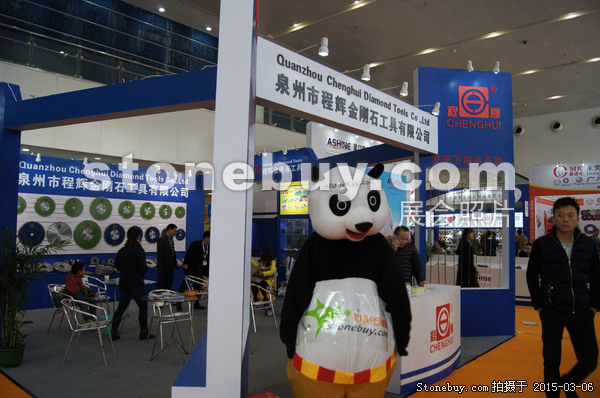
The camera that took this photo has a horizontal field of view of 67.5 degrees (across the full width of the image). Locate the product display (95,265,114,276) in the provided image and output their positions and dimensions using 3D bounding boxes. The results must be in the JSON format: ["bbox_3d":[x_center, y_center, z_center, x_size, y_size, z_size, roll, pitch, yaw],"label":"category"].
[{"bbox_3d":[-3.910,1.436,9.000,0.200,0.200,0.370,-2,-5,41],"label":"product display"}]

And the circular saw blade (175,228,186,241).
[{"bbox_3d":[-2.968,0.903,11.206,0.280,0.280,0.015,5,-6,-43],"label":"circular saw blade"}]

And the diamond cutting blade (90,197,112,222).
[{"bbox_3d":[-4.268,0.226,9.686,0.020,0.480,0.480,-2,-5,42],"label":"diamond cutting blade"}]

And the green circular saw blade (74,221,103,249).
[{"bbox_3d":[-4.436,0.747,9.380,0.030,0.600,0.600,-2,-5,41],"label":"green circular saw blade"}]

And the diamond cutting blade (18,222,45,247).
[{"bbox_3d":[-5.155,0.689,8.671,0.020,0.470,0.470,-2,-5,42],"label":"diamond cutting blade"}]

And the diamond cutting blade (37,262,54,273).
[{"bbox_3d":[-5.106,1.377,9.004,0.345,0.015,0.345,5,28,-43],"label":"diamond cutting blade"}]

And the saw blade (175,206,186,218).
[{"bbox_3d":[-2.984,0.345,11.227,0.295,0.295,0.015,5,-6,-43],"label":"saw blade"}]

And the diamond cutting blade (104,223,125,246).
[{"bbox_3d":[-4.090,0.789,9.900,0.030,0.500,0.500,-2,-5,41],"label":"diamond cutting blade"}]

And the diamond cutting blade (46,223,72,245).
[{"bbox_3d":[-4.819,0.729,9.046,0.020,0.485,0.485,-2,-5,42],"label":"diamond cutting blade"}]

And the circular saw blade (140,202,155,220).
[{"bbox_3d":[-3.603,0.296,10.642,0.400,0.400,0.015,5,-6,-43],"label":"circular saw blade"}]

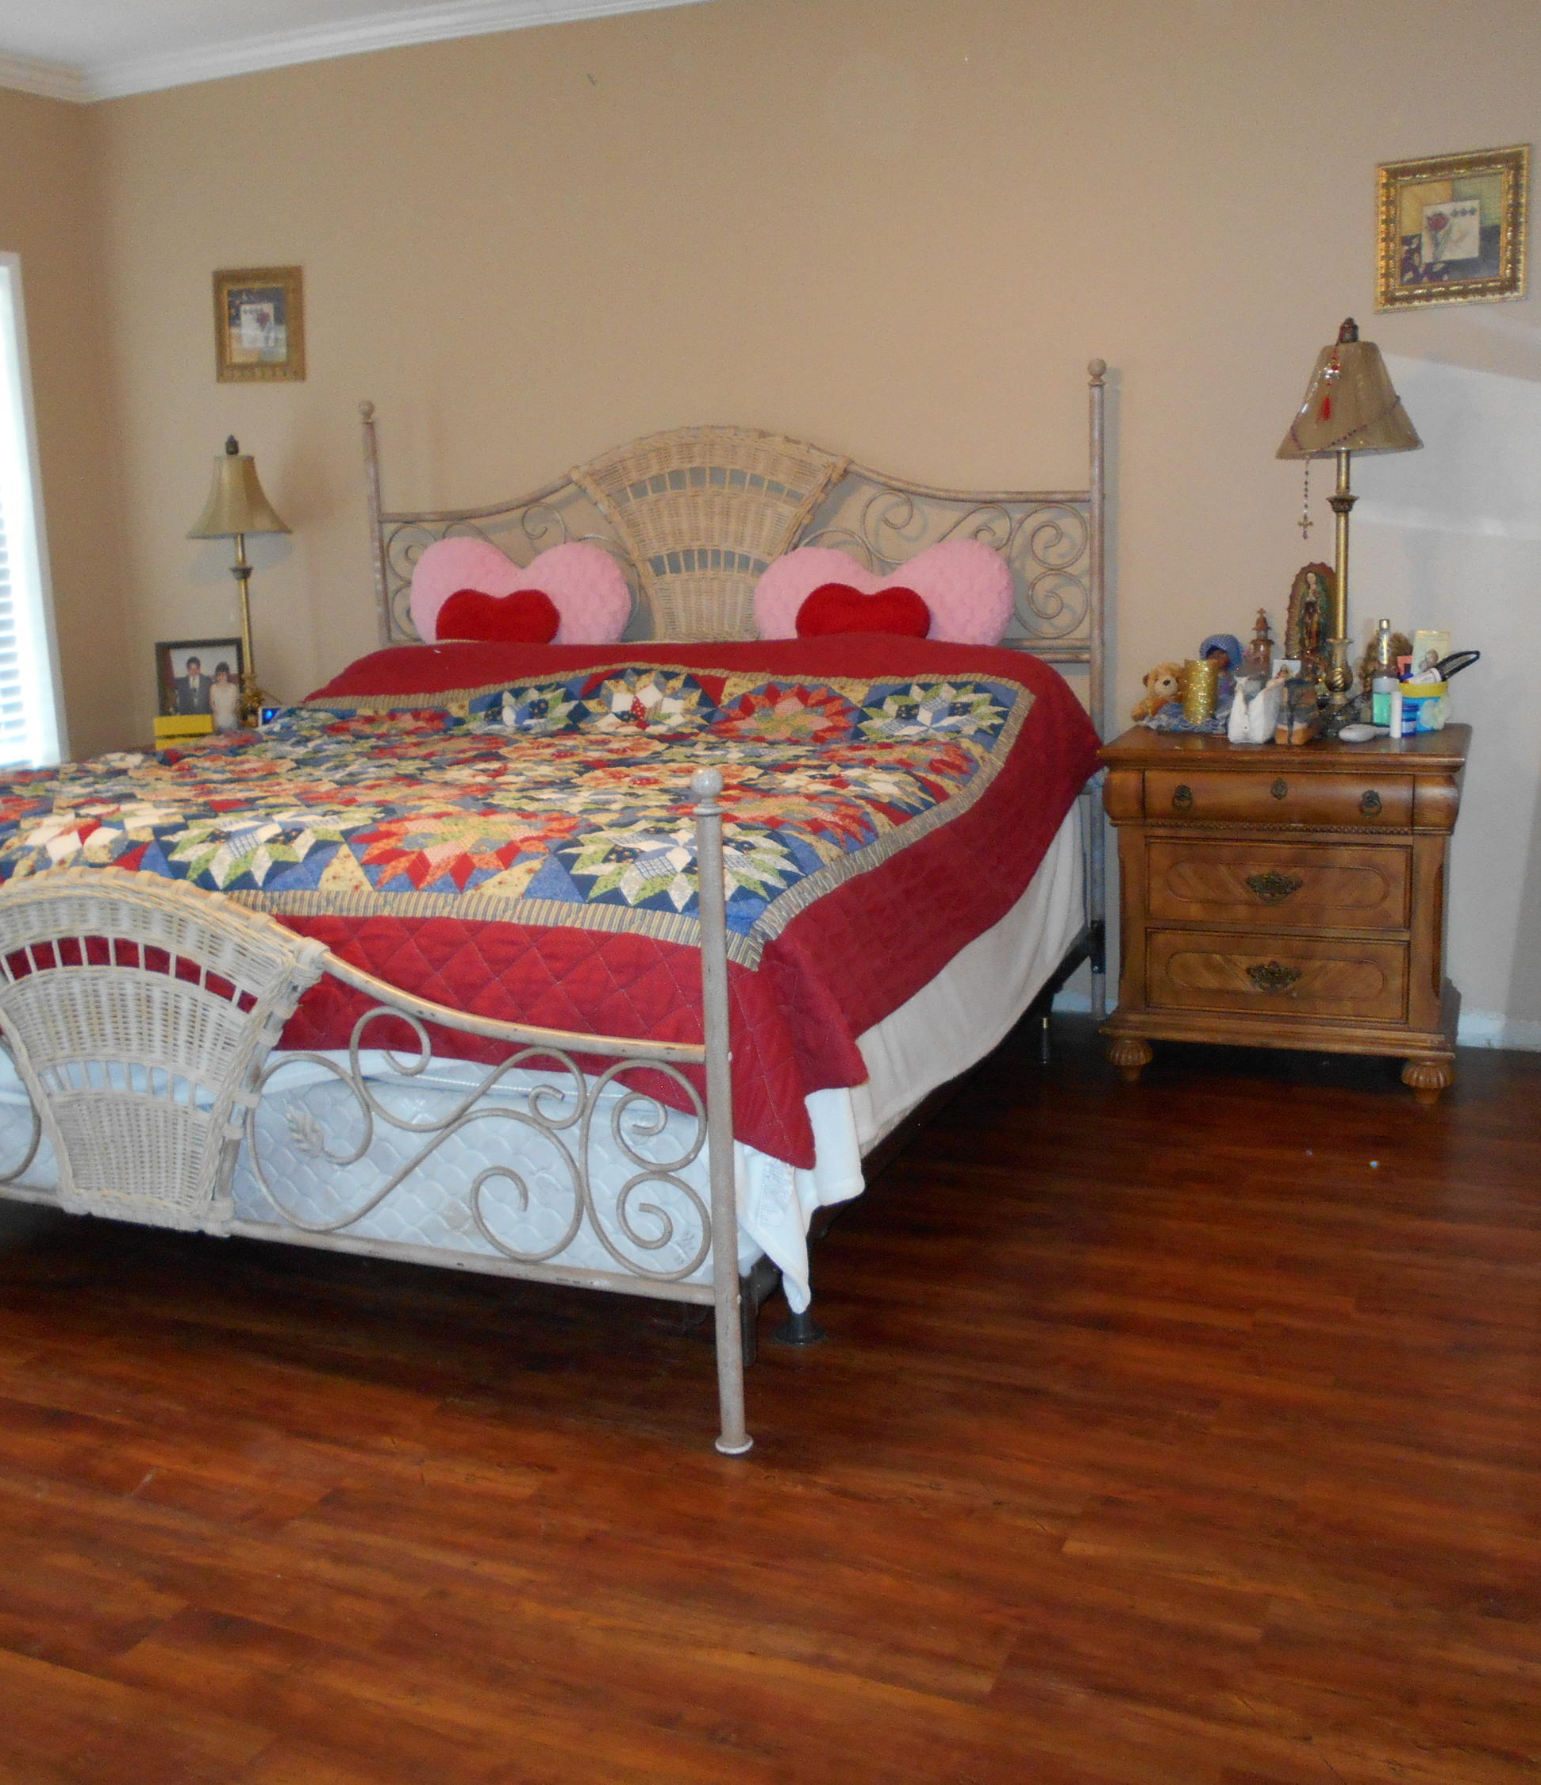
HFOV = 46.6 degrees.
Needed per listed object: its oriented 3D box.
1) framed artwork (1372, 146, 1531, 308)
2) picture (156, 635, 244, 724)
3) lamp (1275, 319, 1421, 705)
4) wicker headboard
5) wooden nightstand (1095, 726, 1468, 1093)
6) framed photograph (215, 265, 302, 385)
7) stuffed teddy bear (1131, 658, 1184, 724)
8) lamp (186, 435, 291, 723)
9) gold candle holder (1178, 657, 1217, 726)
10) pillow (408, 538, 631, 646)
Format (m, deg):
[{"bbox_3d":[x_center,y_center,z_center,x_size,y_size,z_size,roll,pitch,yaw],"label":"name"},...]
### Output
[{"bbox_3d":[1.429,-1.389,3.755,0.302,0.305,0.030,3,13,23],"label":"framed artwork"},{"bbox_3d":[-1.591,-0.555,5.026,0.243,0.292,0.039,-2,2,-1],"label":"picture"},{"bbox_3d":[1.175,-0.739,3.679,0.281,0.846,0.281,3,14,23],"label":"lamp"},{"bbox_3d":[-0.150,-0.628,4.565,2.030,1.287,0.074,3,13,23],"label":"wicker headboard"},{"bbox_3d":[1.115,0.026,3.863,0.711,0.725,0.480,3,14,23],"label":"wooden nightstand"},{"bbox_3d":[-1.393,-1.542,4.858,0.287,0.294,0.029,3,14,23],"label":"framed photograph"},{"bbox_3d":[0.881,-0.433,4.002,0.143,0.156,0.124,1,13,14],"label":"stuffed teddy bear"},{"bbox_3d":[-1.448,-0.850,4.929,0.282,0.792,0.282,3,13,23],"label":"lamp"},{"bbox_3d":[0.940,-0.430,3.910,0.072,0.157,0.072,3,14,23],"label":"gold candle holder"},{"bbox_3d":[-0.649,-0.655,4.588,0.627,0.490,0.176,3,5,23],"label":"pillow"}]

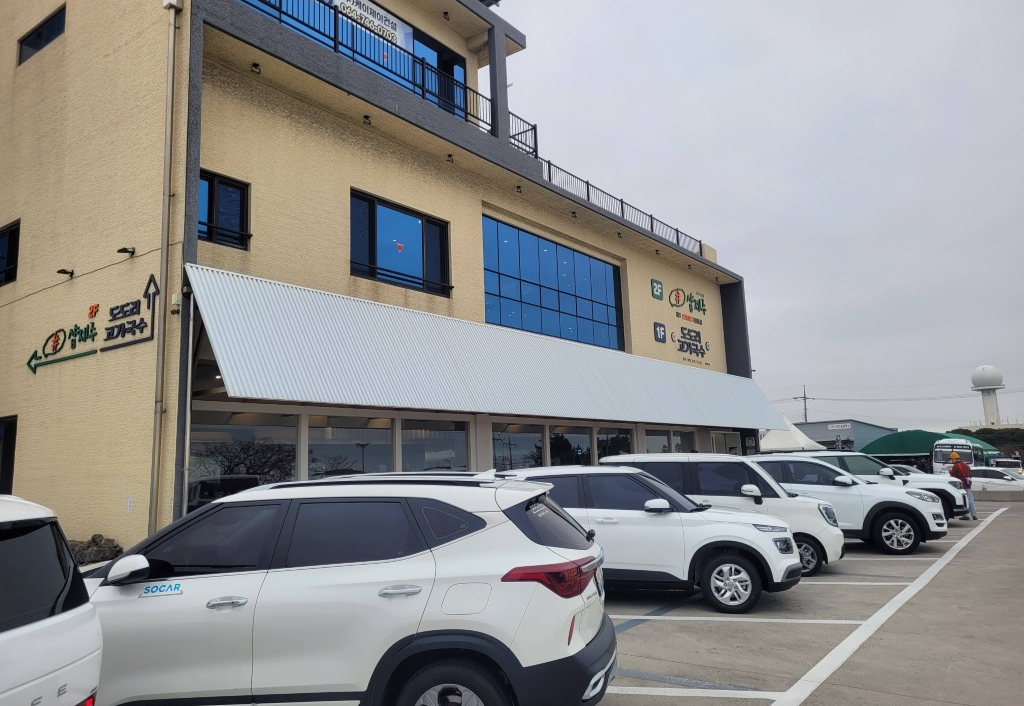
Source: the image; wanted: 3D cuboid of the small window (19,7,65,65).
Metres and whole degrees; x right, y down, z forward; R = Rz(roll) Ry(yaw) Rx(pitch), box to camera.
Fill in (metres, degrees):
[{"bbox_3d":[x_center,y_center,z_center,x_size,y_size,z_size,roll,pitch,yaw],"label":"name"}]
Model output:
[{"bbox_3d":[-8.896,-5.998,14.626,2.115,0.587,0.150,-8,-11,36],"label":"small window"}]

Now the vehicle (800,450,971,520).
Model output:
[{"bbox_3d":[7.278,3.021,16.726,4.700,1.710,1.890,-4,-9,16],"label":"vehicle"}]

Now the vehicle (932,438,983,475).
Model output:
[{"bbox_3d":[31.528,7.688,53.940,2.450,3.100,10.000,-7,-10,32],"label":"vehicle"}]

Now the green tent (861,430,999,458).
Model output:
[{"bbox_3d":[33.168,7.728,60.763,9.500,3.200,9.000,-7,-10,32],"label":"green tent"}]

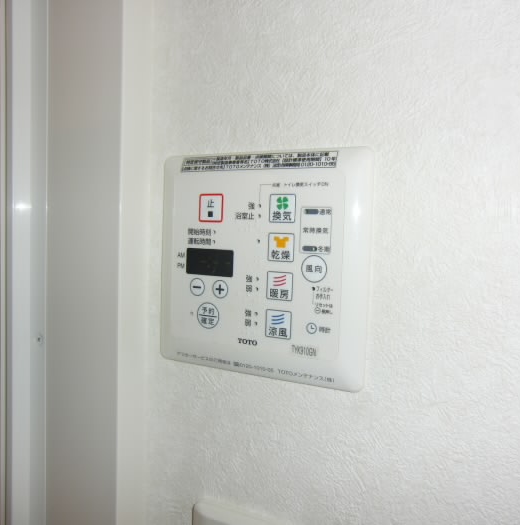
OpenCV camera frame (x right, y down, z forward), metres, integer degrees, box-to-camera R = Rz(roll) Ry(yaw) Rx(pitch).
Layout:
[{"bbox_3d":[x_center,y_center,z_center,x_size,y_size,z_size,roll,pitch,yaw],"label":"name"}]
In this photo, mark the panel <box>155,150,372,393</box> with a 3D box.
[{"bbox_3d":[-0.004,0.001,0.266,0.124,0.123,0.010,4,4,25],"label":"panel"}]

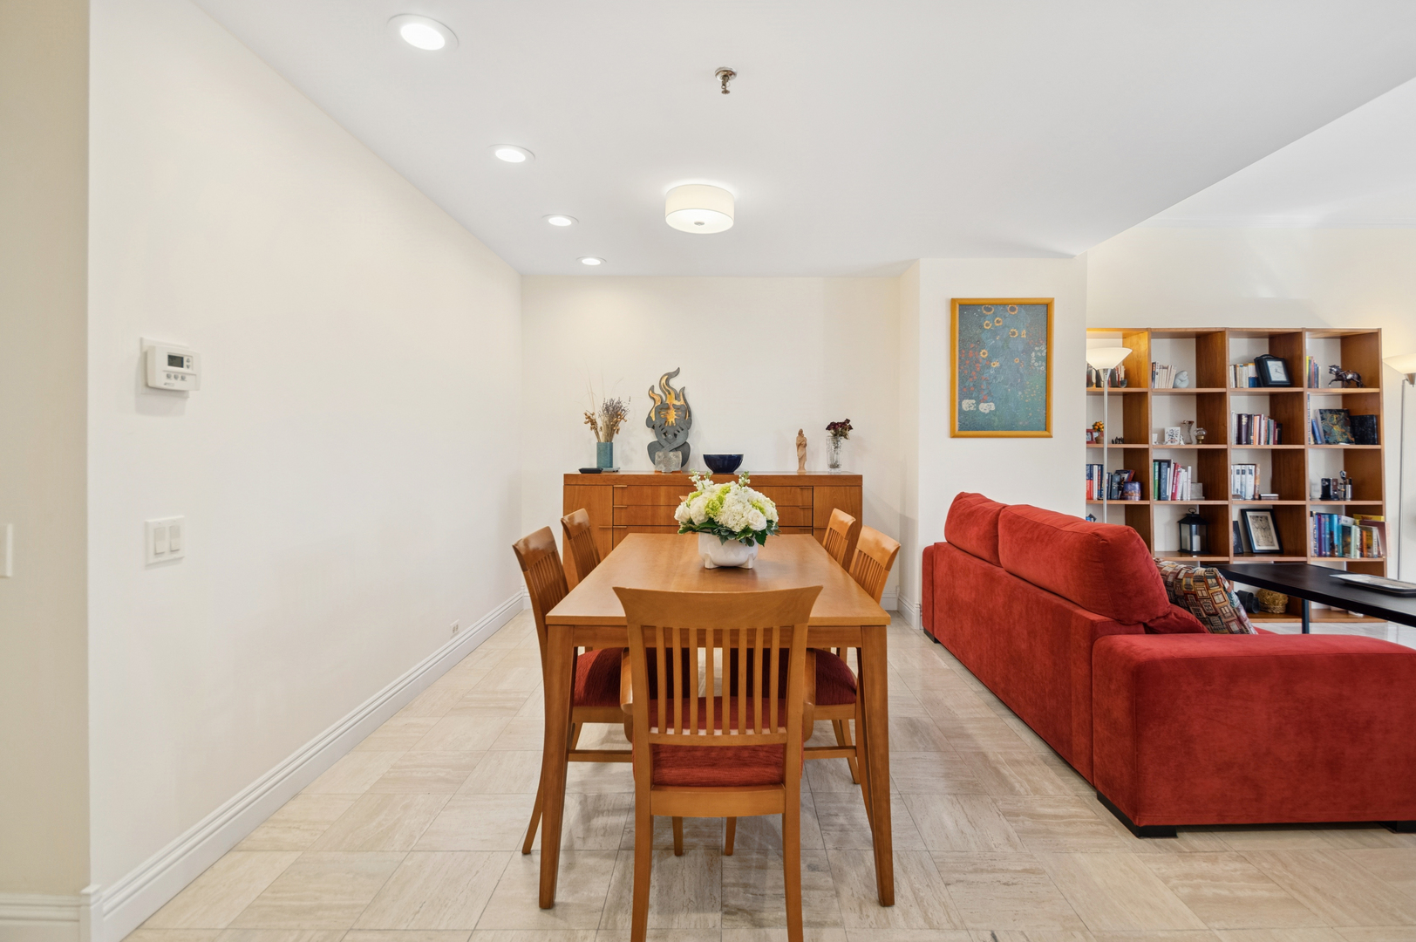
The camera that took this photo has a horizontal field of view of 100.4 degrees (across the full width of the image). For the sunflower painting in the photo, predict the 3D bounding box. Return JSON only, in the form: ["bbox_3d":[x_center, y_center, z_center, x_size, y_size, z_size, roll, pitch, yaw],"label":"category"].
[{"bbox_3d":[1.915,-0.668,3.840,0.660,0.905,0.030,0,1,1],"label":"sunflower painting"}]

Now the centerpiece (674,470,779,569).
[{"bbox_3d":[0.070,0.171,2.200,0.385,0.350,0.360,0,1,1],"label":"centerpiece"}]

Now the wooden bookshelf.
[{"bbox_3d":[3.545,0.024,4.140,2.110,1.990,0.270,0,1,1],"label":"wooden bookshelf"}]

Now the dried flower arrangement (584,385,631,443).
[{"bbox_3d":[-0.704,-0.387,4.120,0.315,0.400,0.250,0,1,1],"label":"dried flower arrangement"}]

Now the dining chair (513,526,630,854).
[{"bbox_3d":[-0.311,0.660,1.895,0.505,0.920,0.430,0,1,1],"label":"dining chair"}]

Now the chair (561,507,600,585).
[{"bbox_3d":[-0.296,0.637,2.390,0.505,0.920,0.420,0,1,1],"label":"chair"}]

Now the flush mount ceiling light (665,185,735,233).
[{"bbox_3d":[-0.040,-1.276,2.880,0.333,0.120,0.333,0,1,1],"label":"flush mount ceiling light"}]

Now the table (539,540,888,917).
[{"bbox_3d":[0.046,0.718,2.220,0.910,0.757,1.420,0,1,1],"label":"table"}]

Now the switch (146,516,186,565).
[{"bbox_3d":[-1.444,0.183,1.575,0.012,0.114,0.113,0,1,1],"label":"switch"}]

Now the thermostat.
[{"bbox_3d":[-1.422,-0.274,1.562,0.042,0.110,0.135,0,1,1],"label":"thermostat"}]

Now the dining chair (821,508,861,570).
[{"bbox_3d":[0.314,0.636,2.400,0.500,0.920,0.420,0,1,1],"label":"dining chair"}]

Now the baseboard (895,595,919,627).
[{"bbox_3d":[1.384,0.947,4.060,0.020,0.155,0.470,0,1,1],"label":"baseboard"}]

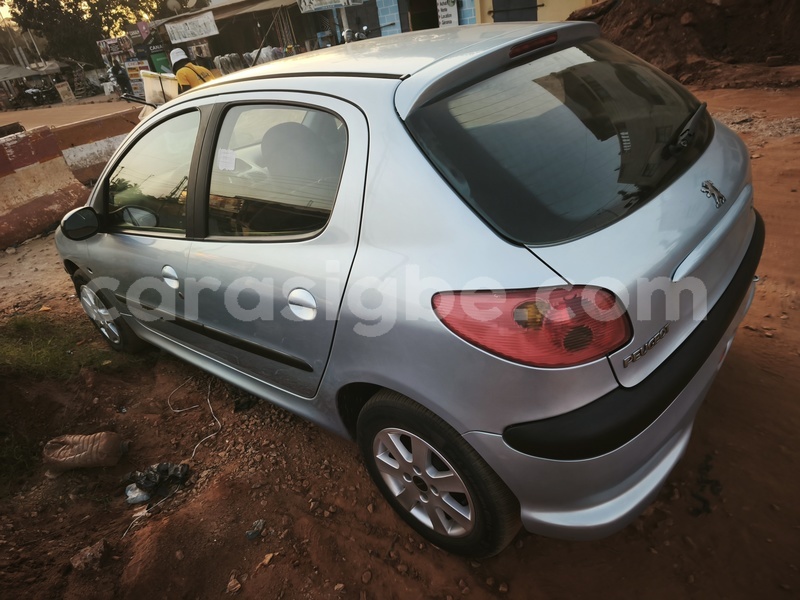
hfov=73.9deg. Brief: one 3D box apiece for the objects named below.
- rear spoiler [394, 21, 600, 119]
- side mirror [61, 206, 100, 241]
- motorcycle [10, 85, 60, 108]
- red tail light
[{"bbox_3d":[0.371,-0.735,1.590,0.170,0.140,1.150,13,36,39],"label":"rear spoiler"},{"bbox_3d":[-1.391,-0.338,2.315,0.110,0.130,0.185,13,36,39],"label":"side mirror"},{"bbox_3d":[-17.145,-9.572,25.000,1.950,1.080,0.720,-1,28,14],"label":"motorcycle"},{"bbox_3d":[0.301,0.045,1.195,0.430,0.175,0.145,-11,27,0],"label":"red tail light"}]

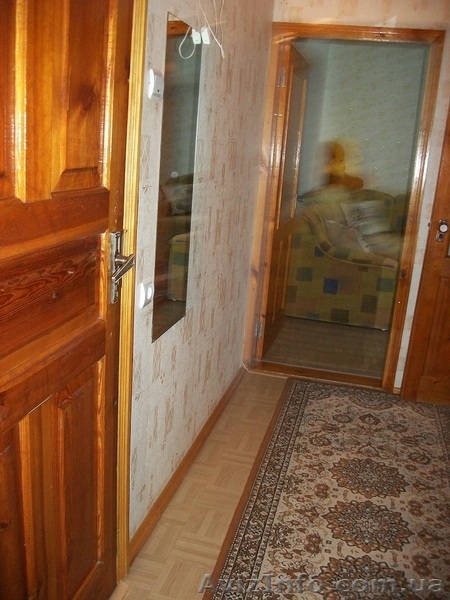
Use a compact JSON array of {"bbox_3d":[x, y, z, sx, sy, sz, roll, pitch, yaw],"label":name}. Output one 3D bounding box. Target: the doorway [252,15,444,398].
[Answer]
[{"bbox_3d":[0.699,-0.517,3.447,0.940,2.130,0.140,7,14,13],"label":"doorway"}]

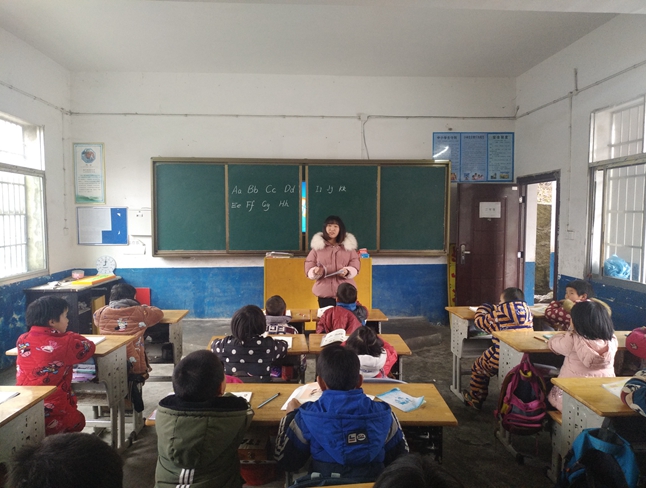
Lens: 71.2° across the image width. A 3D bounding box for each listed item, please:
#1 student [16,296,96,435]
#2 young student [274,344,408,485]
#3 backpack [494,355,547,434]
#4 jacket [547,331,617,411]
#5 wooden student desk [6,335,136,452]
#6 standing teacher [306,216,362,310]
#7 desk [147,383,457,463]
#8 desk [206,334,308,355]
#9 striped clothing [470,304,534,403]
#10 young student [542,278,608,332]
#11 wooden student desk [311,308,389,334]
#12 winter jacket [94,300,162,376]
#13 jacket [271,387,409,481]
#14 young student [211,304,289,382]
[{"bbox_3d":[-1.472,0.826,2.474,0.410,1.060,0.520,0,4,3],"label":"student"},{"bbox_3d":[0.053,0.869,1.698,0.460,1.040,0.580,0,3,-2],"label":"young student"},{"bbox_3d":[1.177,0.891,2.686,0.290,0.450,0.180,2,4,32],"label":"backpack"},{"bbox_3d":[1.424,0.707,2.527,0.370,0.480,0.350,-1,4,-11],"label":"jacket"},{"bbox_3d":[-1.556,0.980,2.846,0.600,0.705,0.410,0,4,0],"label":"wooden student desk"},{"bbox_3d":[0.085,0.480,4.390,0.530,1.540,0.380,0,4,0],"label":"standing teacher"},{"bbox_3d":[-0.084,1.027,1.976,1.230,0.690,0.410,0,3,-2],"label":"desk"},{"bbox_3d":[-0.400,0.972,2.868,0.605,0.690,0.410,0,3,-2],"label":"desk"},{"bbox_3d":[1.295,0.864,3.463,0.400,0.830,0.480,-1,4,-18],"label":"striped clothing"},{"bbox_3d":[1.872,0.784,3.430,0.420,1.010,0.460,-3,5,-40],"label":"young student"},{"bbox_3d":[0.210,0.927,3.681,0.600,0.705,0.400,0,4,0],"label":"wooden student desk"},{"bbox_3d":[-1.390,0.704,3.203,0.430,0.540,0.370,0,4,2],"label":"winter jacket"},{"bbox_3d":[0.056,0.723,1.630,0.460,0.480,0.380,0,3,-2],"label":"jacket"},{"bbox_3d":[-0.410,0.853,2.560,0.440,1.030,0.500,0,4,0],"label":"young student"}]

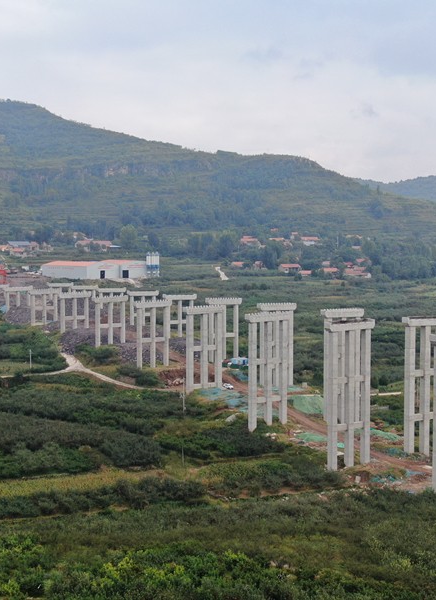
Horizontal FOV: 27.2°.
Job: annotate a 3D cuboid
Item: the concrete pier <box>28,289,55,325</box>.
[{"bbox_3d":[-87.220,3.570,454.060,15.300,18.100,2.650,-1,3,-31],"label":"concrete pier"}]

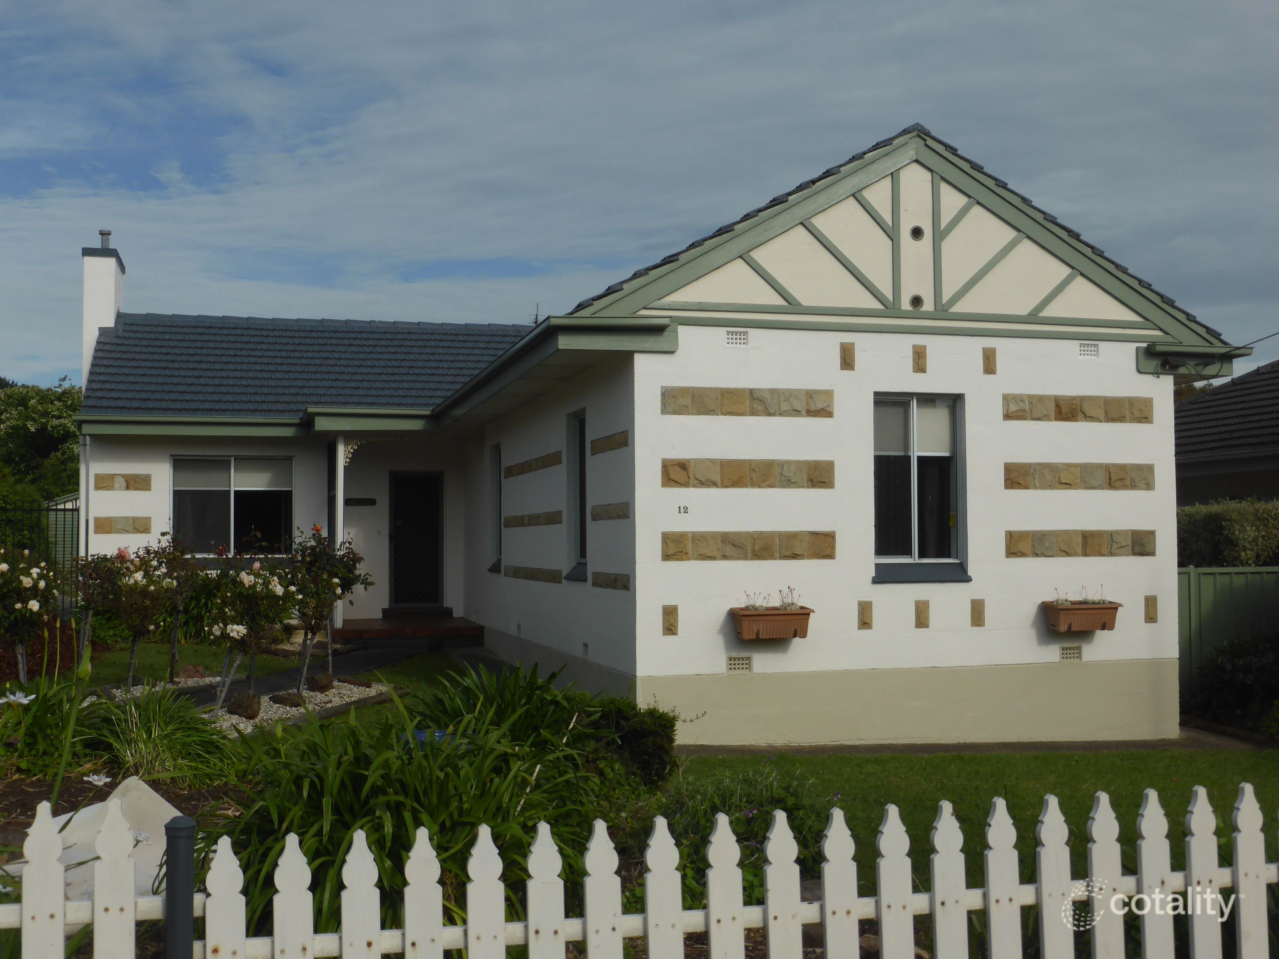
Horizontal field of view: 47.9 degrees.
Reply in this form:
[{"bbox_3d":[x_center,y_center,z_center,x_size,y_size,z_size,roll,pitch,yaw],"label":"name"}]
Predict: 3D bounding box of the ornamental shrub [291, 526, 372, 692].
[{"bbox_3d":[-3.223,1.341,15.068,0.800,1.750,0.800,0,-3,-15],"label":"ornamental shrub"}]

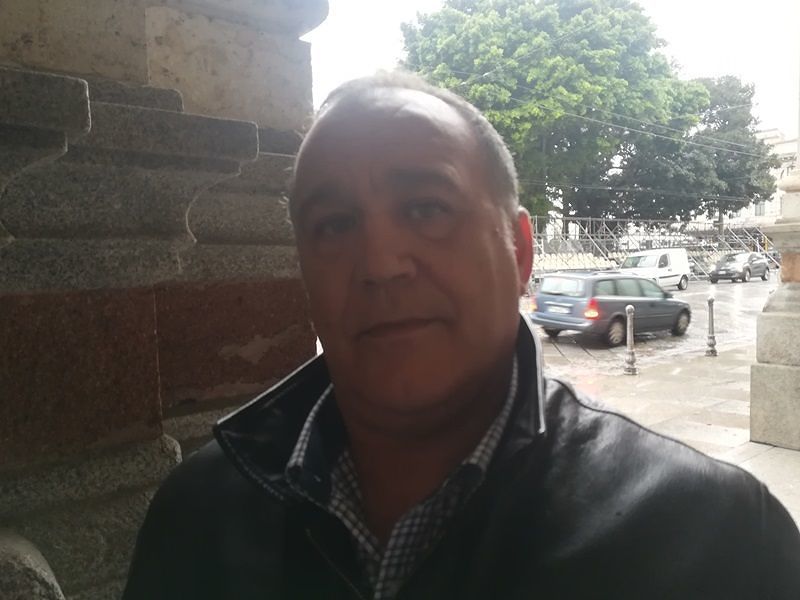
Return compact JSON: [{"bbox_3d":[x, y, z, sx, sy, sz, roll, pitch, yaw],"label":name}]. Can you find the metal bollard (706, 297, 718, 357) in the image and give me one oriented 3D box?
[{"bbox_3d":[5.058,0.430,9.750,0.180,0.975,0.180,0,4,27],"label":"metal bollard"}]

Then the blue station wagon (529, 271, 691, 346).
[{"bbox_3d":[4.848,0.102,13.379,4.280,1.490,1.730,-4,4,-37],"label":"blue station wagon"}]

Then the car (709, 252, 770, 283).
[{"bbox_3d":[17.444,-1.666,30.791,4.200,1.510,1.760,-4,4,-40],"label":"car"}]

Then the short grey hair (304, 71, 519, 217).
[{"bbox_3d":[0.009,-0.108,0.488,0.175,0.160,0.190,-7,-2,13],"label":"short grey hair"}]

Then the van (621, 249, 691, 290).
[{"bbox_3d":[10.674,-1.213,25.550,4.300,1.810,1.700,-4,4,-41],"label":"van"}]

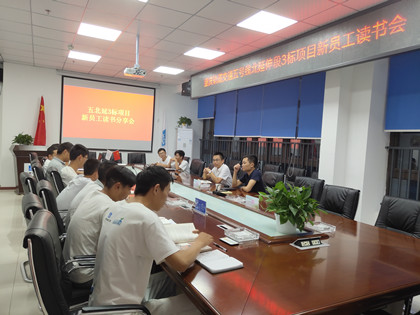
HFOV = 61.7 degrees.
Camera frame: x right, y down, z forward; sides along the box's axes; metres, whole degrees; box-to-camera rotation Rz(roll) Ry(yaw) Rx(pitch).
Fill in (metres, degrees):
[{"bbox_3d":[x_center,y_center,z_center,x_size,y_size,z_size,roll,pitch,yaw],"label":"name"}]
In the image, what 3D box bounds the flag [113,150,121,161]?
[{"bbox_3d":[-1.907,-0.035,7.200,0.145,0.200,0.030,3,1,-19],"label":"flag"}]

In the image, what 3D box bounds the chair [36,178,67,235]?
[{"bbox_3d":[-0.964,0.675,2.529,0.620,0.980,0.570,3,2,-26],"label":"chair"}]

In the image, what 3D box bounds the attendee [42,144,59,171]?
[{"bbox_3d":[-2.152,0.366,5.215,0.750,1.170,0.500,3,1,-23],"label":"attendee"}]

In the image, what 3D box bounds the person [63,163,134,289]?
[{"bbox_3d":[-0.606,0.641,2.368,0.760,1.180,0.520,2,3,-39],"label":"person"}]

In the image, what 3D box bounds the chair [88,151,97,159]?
[{"bbox_3d":[-2.582,0.385,7.412,0.570,0.980,0.610,3,1,-23],"label":"chair"}]

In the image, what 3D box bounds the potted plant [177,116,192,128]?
[{"bbox_3d":[-0.703,-0.952,9.706,0.420,0.330,0.400,4,1,0],"label":"potted plant"}]

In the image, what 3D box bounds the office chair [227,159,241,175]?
[{"bbox_3d":[0.296,0.570,7.946,0.620,0.990,0.570,2,3,-41],"label":"office chair"}]

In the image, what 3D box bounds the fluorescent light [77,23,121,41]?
[{"bbox_3d":[-1.690,-1.933,5.375,0.600,0.050,0.600,3,1,-27],"label":"fluorescent light"}]

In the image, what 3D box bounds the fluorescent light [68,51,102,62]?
[{"bbox_3d":[-2.513,-2.017,6.988,0.600,0.050,0.600,3,1,-27],"label":"fluorescent light"}]

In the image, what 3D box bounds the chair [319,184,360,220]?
[{"bbox_3d":[0.873,0.708,3.010,0.620,0.950,0.580,3,1,-18],"label":"chair"}]

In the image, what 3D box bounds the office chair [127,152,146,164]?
[{"bbox_3d":[-1.604,0.430,7.913,0.570,0.990,0.610,3,1,-23],"label":"office chair"}]

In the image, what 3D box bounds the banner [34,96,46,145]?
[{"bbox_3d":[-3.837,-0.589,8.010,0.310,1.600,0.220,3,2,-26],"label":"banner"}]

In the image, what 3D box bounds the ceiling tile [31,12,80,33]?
[{"bbox_3d":[-2.201,-1.913,5.028,0.600,0.020,0.600,3,2,-26],"label":"ceiling tile"}]

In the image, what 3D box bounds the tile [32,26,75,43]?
[{"bbox_3d":[-2.468,-1.948,5.571,0.600,0.020,0.600,3,2,-26],"label":"tile"}]

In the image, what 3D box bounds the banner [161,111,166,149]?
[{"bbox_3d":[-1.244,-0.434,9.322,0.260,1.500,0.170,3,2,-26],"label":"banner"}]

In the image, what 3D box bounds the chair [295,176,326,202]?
[{"bbox_3d":[0.887,0.739,4.061,0.620,0.990,0.570,2,2,-36],"label":"chair"}]

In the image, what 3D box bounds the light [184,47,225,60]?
[{"bbox_3d":[-0.090,-1.852,6.196,0.600,0.050,0.600,3,1,-27],"label":"light"}]

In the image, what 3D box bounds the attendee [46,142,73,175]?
[{"bbox_3d":[-1.599,0.452,4.044,0.700,1.240,0.500,3,2,-24],"label":"attendee"}]

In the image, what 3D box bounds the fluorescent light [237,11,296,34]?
[{"bbox_3d":[0.702,-1.704,4.443,0.600,0.050,0.600,3,2,-26],"label":"fluorescent light"}]

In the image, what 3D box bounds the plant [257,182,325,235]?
[{"bbox_3d":[0.535,0.328,2.330,0.420,0.350,0.400,4,2,5],"label":"plant"}]

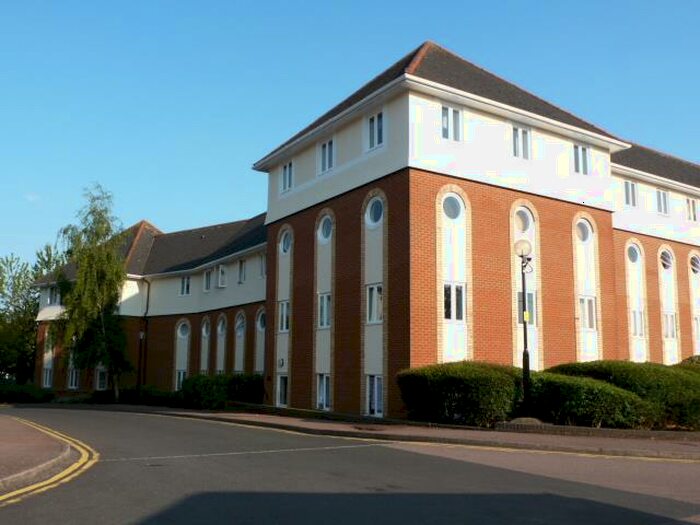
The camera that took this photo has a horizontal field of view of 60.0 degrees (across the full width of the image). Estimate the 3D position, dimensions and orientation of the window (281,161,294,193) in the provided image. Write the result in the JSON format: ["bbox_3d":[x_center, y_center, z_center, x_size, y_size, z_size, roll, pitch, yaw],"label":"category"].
[{"bbox_3d":[-2.398,-3.253,23.272,0.120,1.180,0.950,7,-12,-33],"label":"window"}]

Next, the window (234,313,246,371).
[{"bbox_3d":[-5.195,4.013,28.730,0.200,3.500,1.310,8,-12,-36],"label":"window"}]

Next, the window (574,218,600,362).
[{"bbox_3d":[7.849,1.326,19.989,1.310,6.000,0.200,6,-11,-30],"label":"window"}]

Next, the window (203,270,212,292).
[{"bbox_3d":[-7.910,1.064,33.901,0.150,1.256,1.080,7,-11,-32],"label":"window"}]

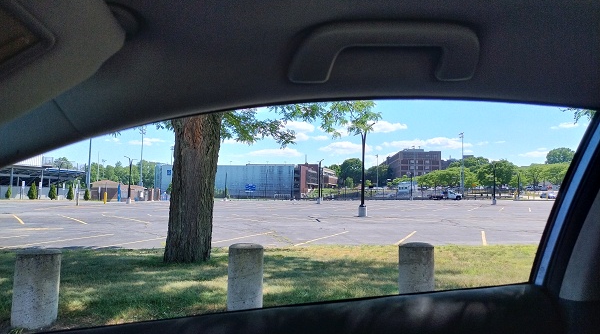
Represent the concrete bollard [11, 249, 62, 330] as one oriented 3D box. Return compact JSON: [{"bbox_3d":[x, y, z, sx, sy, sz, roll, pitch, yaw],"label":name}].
[{"bbox_3d":[-2.223,1.017,3.669,0.330,0.610,0.330,1,-3,-13],"label":"concrete bollard"}]

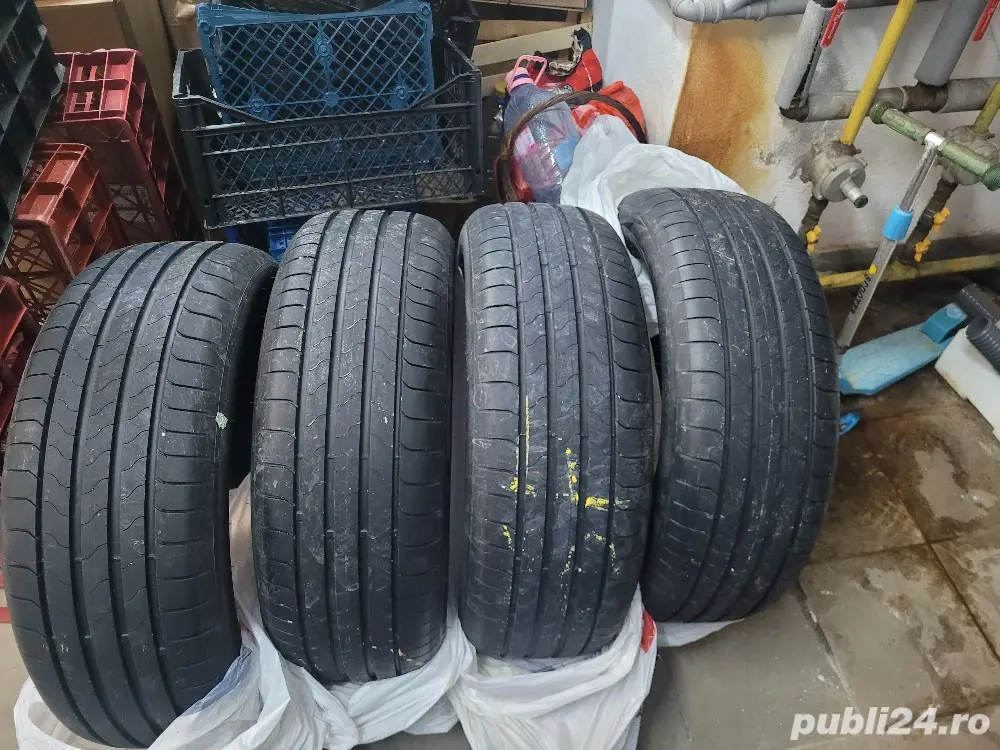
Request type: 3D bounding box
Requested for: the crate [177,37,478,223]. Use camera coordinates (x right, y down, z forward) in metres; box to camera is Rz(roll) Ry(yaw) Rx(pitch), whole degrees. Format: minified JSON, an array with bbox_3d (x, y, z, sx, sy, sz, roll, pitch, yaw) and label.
[{"bbox_3d":[-0.382,-0.578,1.714,0.600,0.267,0.400,-10,37,-13],"label":"crate"}]

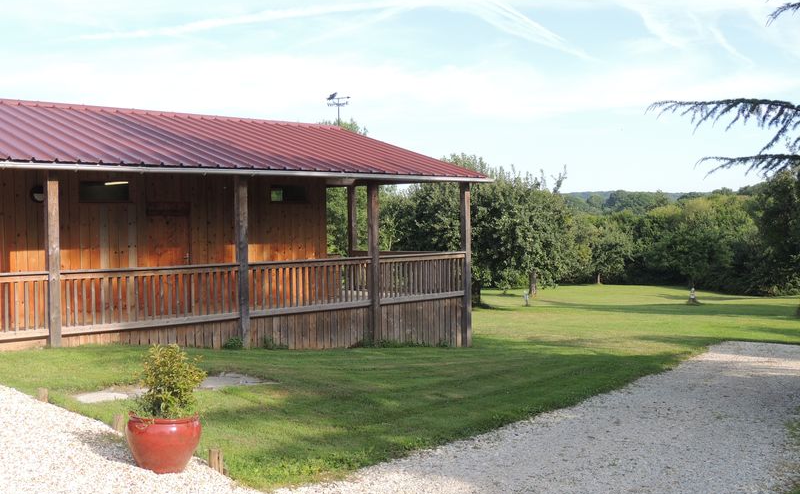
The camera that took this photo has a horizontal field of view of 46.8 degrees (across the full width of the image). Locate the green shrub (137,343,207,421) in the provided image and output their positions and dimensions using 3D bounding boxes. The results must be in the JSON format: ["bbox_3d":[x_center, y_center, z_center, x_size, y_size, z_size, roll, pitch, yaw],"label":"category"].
[{"bbox_3d":[-1.589,0.931,6.400,0.480,0.510,0.460,-1,2,-14],"label":"green shrub"}]

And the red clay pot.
[{"bbox_3d":[-1.637,1.343,6.400,0.515,0.395,0.515,-1,2,-14],"label":"red clay pot"}]

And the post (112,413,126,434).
[{"bbox_3d":[-2.310,1.451,7.600,0.100,0.175,0.100,-1,2,-14],"label":"post"}]

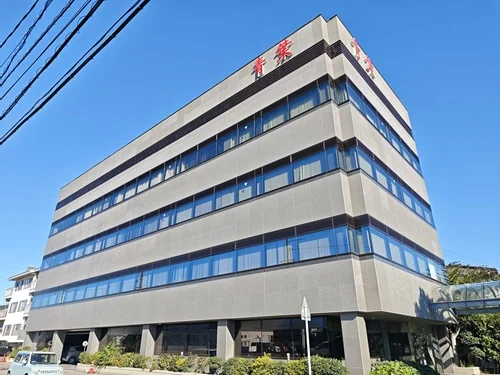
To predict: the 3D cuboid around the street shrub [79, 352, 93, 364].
[{"bbox_3d":[-10.102,10.501,20.400,0.700,0.680,0.700,-20,-32,37],"label":"street shrub"}]

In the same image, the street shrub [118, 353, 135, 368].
[{"bbox_3d":[-7.171,10.063,19.290,0.660,0.750,0.620,-20,-32,37],"label":"street shrub"}]

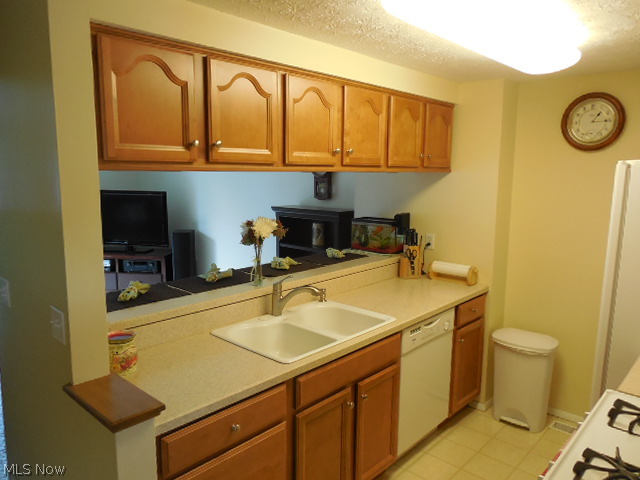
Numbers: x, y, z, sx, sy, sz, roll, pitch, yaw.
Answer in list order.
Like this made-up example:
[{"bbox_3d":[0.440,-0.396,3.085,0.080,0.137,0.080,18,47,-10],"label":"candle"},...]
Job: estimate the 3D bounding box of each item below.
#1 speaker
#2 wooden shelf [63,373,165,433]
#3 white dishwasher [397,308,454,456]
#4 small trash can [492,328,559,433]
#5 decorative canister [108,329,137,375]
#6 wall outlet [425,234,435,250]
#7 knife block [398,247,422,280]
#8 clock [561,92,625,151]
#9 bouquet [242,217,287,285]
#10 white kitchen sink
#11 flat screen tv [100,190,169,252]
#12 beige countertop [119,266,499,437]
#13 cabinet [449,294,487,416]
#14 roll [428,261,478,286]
[{"bbox_3d":[-1.671,0.381,5.739,0.206,0.998,0.281,-1,8,-6],"label":"speaker"},{"bbox_3d":[-0.675,0.517,1.505,0.377,0.028,0.163,8,11,43],"label":"wooden shelf"},{"bbox_3d":[0.428,0.824,2.937,0.600,0.800,0.600,8,11,43],"label":"white dishwasher"},{"bbox_3d":[1.424,0.966,3.239,0.410,0.597,0.317,8,11,43],"label":"small trash can"},{"bbox_3d":[-0.777,0.445,1.810,0.127,0.152,0.127,8,11,43],"label":"decorative canister"},{"bbox_3d":[0.844,0.011,3.547,0.073,0.116,0.008,8,11,43],"label":"wall outlet"},{"bbox_3d":[0.707,0.171,3.586,0.121,0.225,0.121,-3,9,-19],"label":"knife block"},{"bbox_3d":[1.710,-0.741,2.895,0.360,0.360,0.050,8,11,43],"label":"clock"},{"bbox_3d":[-0.321,0.058,2.582,0.230,0.390,0.250,0,8,0],"label":"bouquet"},{"bbox_3d":[-0.063,0.535,2.454,0.558,0.196,0.839,8,11,43],"label":"white kitchen sink"},{"bbox_3d":[-2.257,-0.234,5.562,0.990,0.700,0.180,2,9,14],"label":"flat screen tv"},{"bbox_3d":[0.097,0.382,2.531,0.650,0.142,2.455,8,11,43],"label":"beige countertop"},{"bbox_3d":[0.783,0.773,3.347,0.613,0.819,0.467,8,11,43],"label":"cabinet"},{"bbox_3d":[0.952,0.245,3.324,0.330,0.135,0.125,8,11,43],"label":"roll"}]

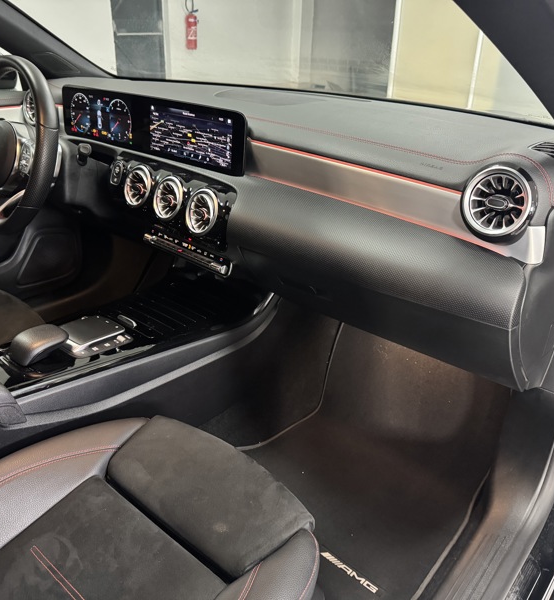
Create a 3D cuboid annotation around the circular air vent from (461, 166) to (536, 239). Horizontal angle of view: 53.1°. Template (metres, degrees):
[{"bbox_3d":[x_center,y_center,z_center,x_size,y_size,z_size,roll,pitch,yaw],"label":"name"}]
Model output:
[{"bbox_3d":[0.271,-0.120,0.674,0.090,0.090,0.040,22,31,38],"label":"circular air vent"}]

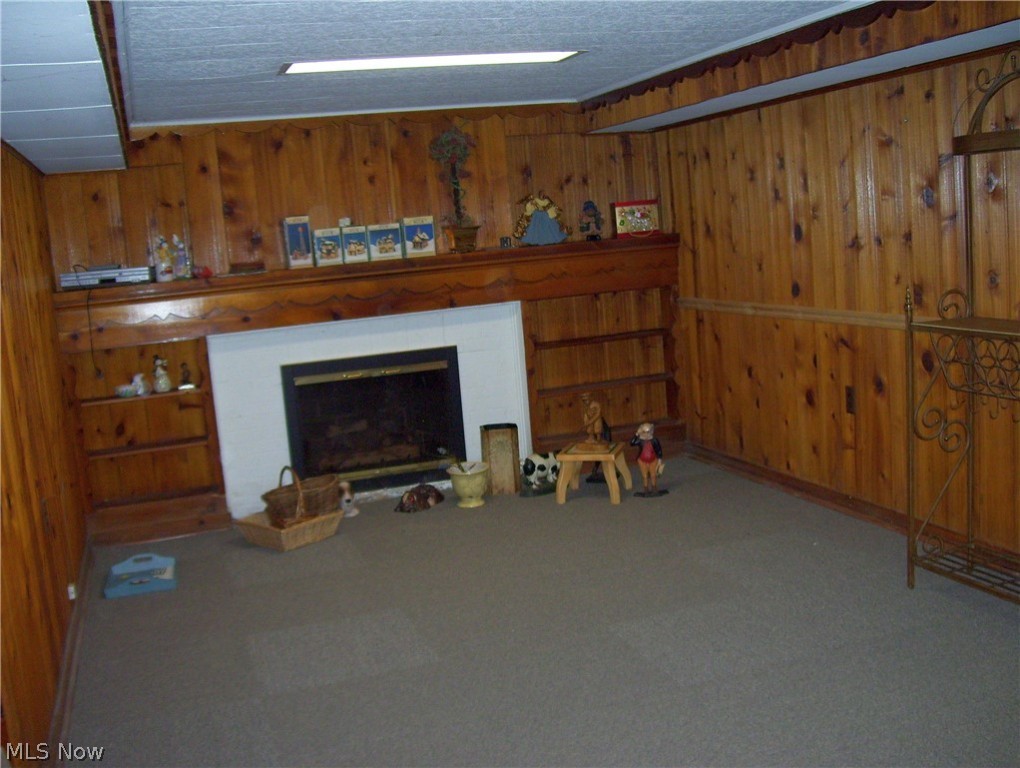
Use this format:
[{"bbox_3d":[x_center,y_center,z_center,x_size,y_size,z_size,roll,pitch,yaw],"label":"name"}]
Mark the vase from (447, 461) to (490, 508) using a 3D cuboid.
[{"bbox_3d":[-0.214,0.532,5.520,0.215,0.205,0.215,-5,8,1],"label":"vase"}]

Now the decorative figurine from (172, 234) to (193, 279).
[{"bbox_3d":[-1.679,-0.644,5.407,0.090,0.225,0.080,-7,9,-15],"label":"decorative figurine"}]

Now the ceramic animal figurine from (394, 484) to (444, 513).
[{"bbox_3d":[-0.476,0.594,5.602,0.155,0.105,0.250,-1,9,28],"label":"ceramic animal figurine"}]

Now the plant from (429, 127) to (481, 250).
[{"bbox_3d":[-0.316,-1.119,6.145,0.265,0.710,0.250,-7,9,-18],"label":"plant"}]

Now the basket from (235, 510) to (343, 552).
[{"bbox_3d":[-1.109,0.731,5.388,0.385,0.130,0.385,4,12,44],"label":"basket"}]

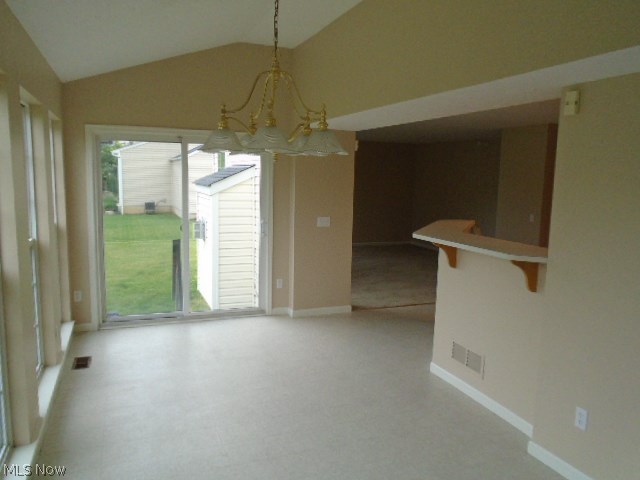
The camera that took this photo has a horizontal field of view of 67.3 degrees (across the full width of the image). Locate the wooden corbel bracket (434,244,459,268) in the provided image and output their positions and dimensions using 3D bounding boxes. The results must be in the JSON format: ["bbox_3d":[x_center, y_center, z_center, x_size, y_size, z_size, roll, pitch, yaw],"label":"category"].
[{"bbox_3d":[0.970,0.111,3.734,0.203,0.224,0.038,-2,8,-22],"label":"wooden corbel bracket"}]

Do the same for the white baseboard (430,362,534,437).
[{"bbox_3d":[1.182,1.170,3.557,0.018,0.081,1.193,-2,8,-22],"label":"white baseboard"}]

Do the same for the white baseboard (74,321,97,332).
[{"bbox_3d":[-2.423,0.897,4.903,0.175,0.081,0.018,-2,8,-22],"label":"white baseboard"}]

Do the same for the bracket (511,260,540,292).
[{"bbox_3d":[1.274,0.218,3.007,0.203,0.224,0.038,-2,8,-22],"label":"bracket"}]

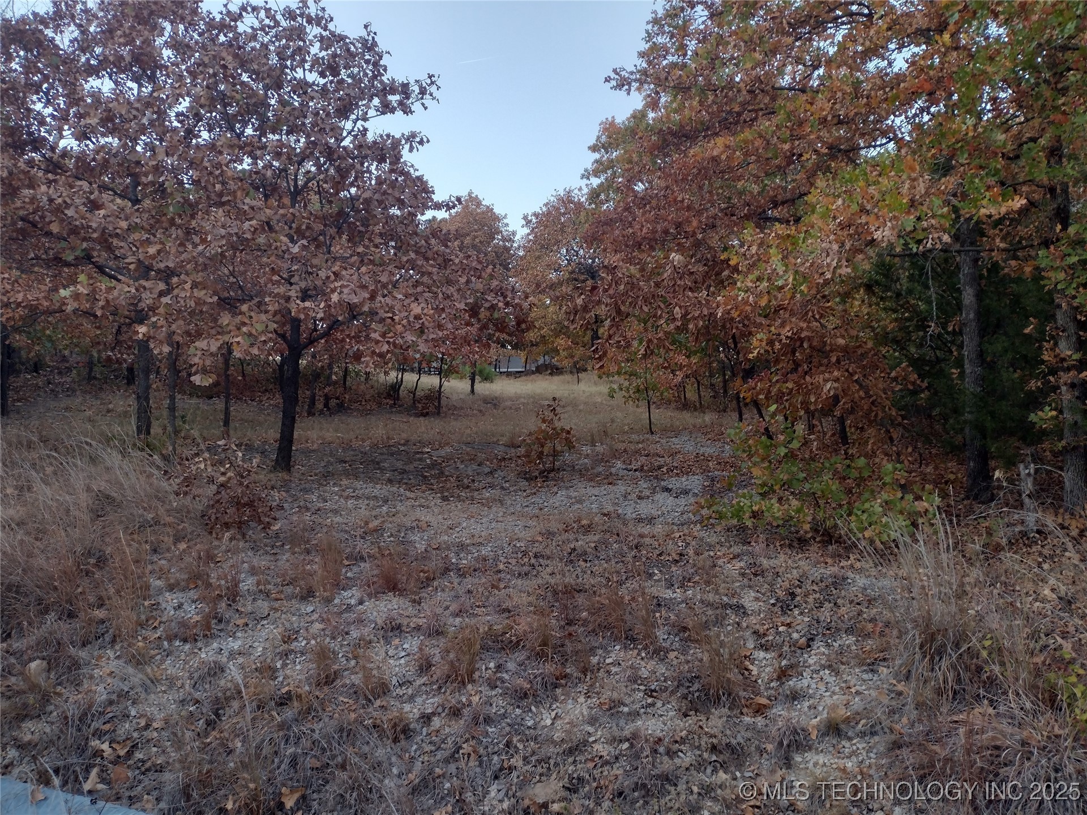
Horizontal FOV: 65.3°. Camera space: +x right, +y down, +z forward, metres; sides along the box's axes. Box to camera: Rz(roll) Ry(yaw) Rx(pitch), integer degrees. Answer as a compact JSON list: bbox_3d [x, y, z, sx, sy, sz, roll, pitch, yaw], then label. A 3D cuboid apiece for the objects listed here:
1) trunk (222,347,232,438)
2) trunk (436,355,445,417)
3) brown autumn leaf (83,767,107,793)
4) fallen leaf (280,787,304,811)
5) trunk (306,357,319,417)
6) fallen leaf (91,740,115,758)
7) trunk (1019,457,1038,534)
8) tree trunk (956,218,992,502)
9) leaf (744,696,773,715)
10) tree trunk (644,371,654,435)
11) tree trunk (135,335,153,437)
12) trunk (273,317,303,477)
[{"bbox_3d":[-5.589,-0.255,15.000,0.125,1.668,0.125,2,0,0],"label":"trunk"},{"bbox_3d":[-2.848,-0.600,23.500,0.220,1.720,0.180,-1,2,0],"label":"trunk"},{"bbox_3d":[-1.692,1.407,3.200,0.092,0.065,0.080,-1,2,0],"label":"brown autumn leaf"},{"bbox_3d":[-0.925,1.439,3.120,0.090,0.050,0.095,-1,2,0],"label":"fallen leaf"},{"bbox_3d":[-6.266,-0.553,23.000,0.320,1.630,0.270,-1,2,0],"label":"trunk"},{"bbox_3d":[-1.947,1.510,3.750,0.105,0.030,0.110,0,6,0],"label":"fallen leaf"},{"bbox_3d":[4.637,0.844,8.100,0.170,0.720,0.150,-1,2,0],"label":"trunk"},{"bbox_3d":[4.819,-0.528,9.500,0.270,3.199,0.270,-2,0,0],"label":"tree trunk"},{"bbox_3d":[1.016,1.406,4.000,0.135,0.060,0.110,-1,2,0],"label":"leaf"},{"bbox_3d":[1.933,-0.078,15.500,0.110,1.167,0.100,-4,0,0],"label":"tree trunk"},{"bbox_3d":[-6.811,-0.312,14.500,0.240,1.743,0.240,0,0,0],"label":"tree trunk"},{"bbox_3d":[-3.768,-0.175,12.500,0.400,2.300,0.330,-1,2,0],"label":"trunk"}]

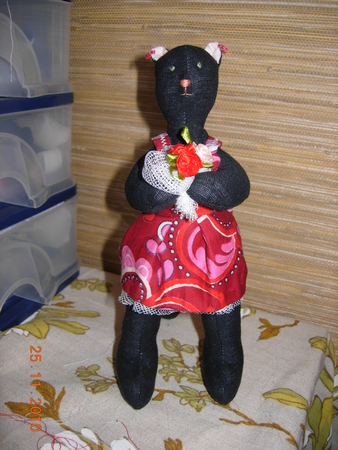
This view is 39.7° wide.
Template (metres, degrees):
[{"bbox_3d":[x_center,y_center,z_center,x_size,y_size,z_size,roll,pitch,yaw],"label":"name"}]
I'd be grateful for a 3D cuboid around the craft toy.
[{"bbox_3d":[0.013,0.002,0.430,0.120,0.315,0.115,0,21,-3],"label":"craft toy"}]

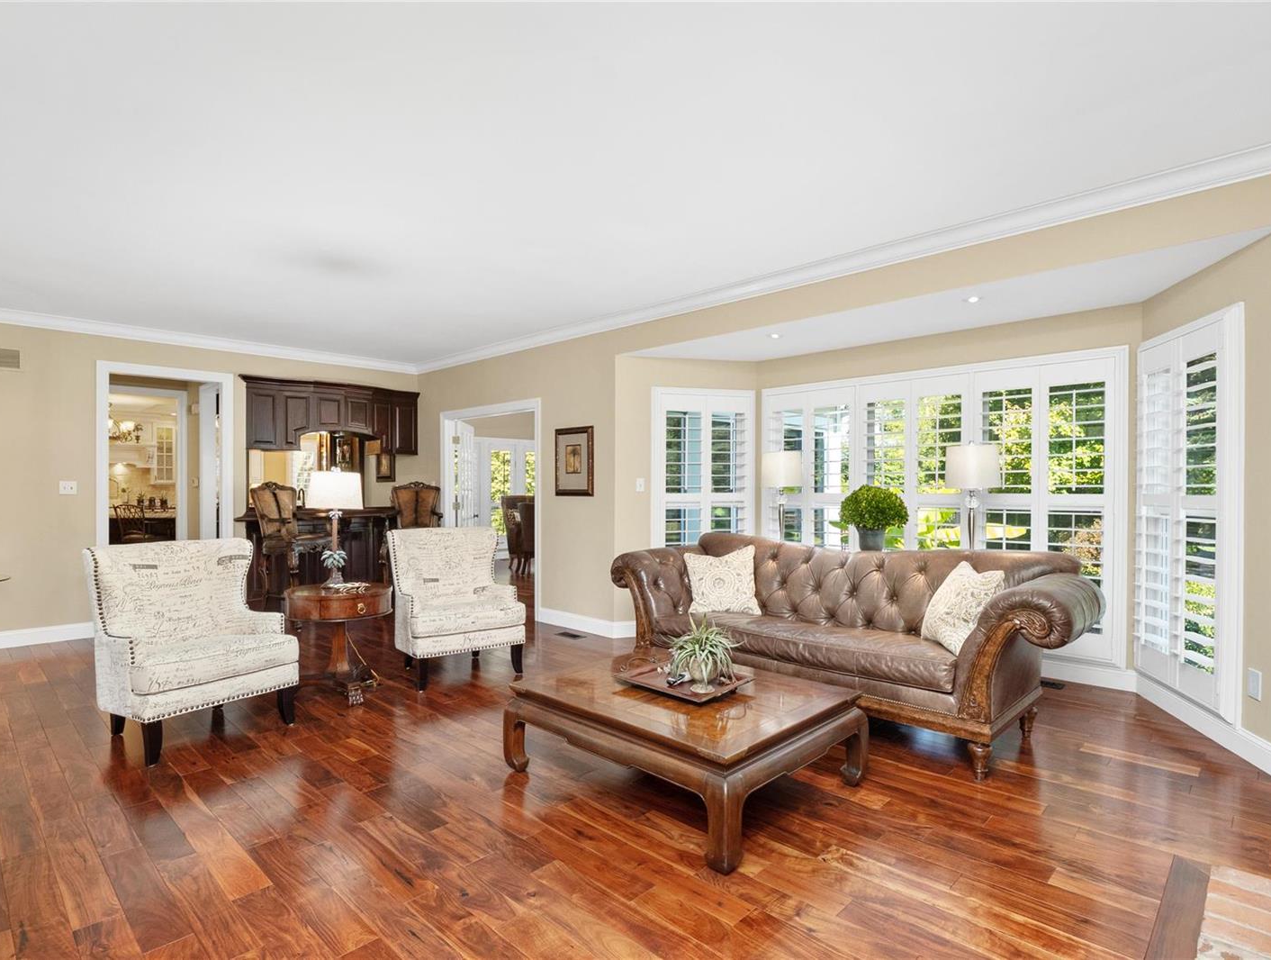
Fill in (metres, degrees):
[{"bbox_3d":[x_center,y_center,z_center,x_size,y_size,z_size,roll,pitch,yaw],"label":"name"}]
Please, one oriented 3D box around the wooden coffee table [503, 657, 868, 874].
[{"bbox_3d":[0.215,1.120,2.835,1.180,0.385,0.960,-1,-1,44],"label":"wooden coffee table"}]

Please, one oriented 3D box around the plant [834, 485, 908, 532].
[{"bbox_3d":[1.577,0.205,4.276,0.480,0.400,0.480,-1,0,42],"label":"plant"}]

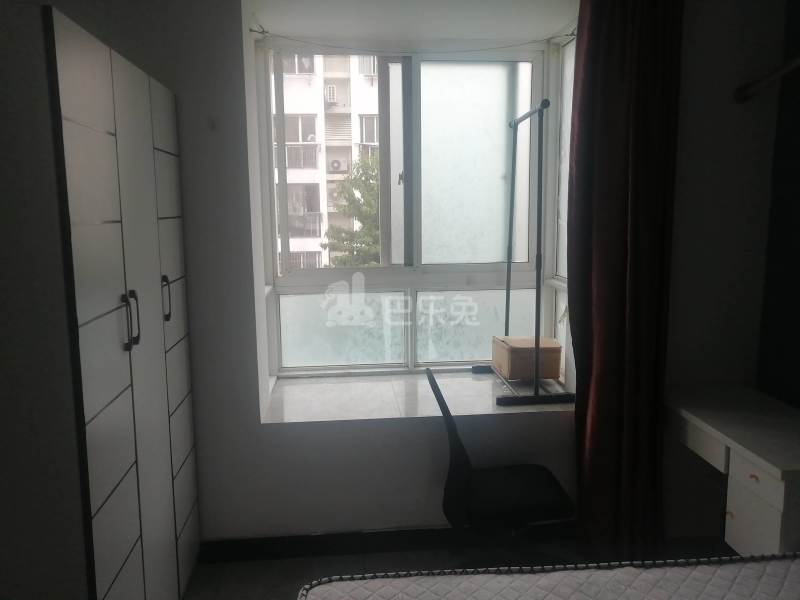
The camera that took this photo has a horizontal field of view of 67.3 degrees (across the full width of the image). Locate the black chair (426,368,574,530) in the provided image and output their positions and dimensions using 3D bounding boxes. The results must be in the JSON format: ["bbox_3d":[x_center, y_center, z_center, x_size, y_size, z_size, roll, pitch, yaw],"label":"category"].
[{"bbox_3d":[0.387,0.723,2.366,0.590,0.945,0.540,0,8,-2],"label":"black chair"}]

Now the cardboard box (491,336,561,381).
[{"bbox_3d":[0.680,0.305,3.259,0.272,0.172,0.330,-1,8,-6],"label":"cardboard box"}]

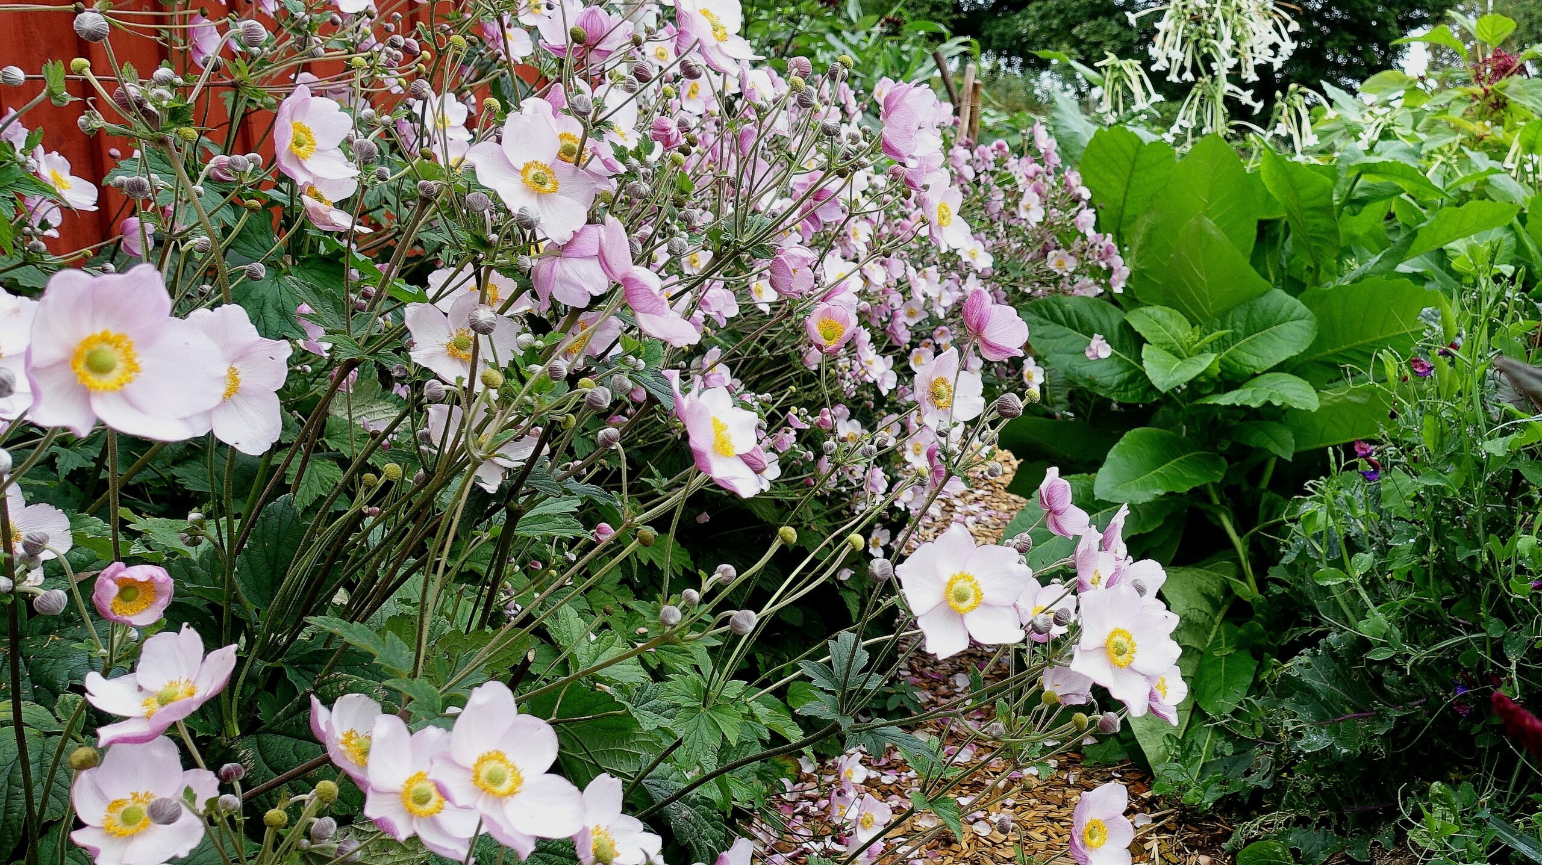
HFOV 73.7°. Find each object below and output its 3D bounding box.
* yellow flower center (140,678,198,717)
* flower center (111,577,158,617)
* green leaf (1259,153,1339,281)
[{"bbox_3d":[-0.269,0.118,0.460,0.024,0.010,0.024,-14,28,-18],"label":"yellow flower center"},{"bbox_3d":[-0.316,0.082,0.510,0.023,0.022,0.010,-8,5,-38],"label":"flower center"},{"bbox_3d":[1.488,-0.605,2.900,0.180,0.380,0.130,-17,-6,13],"label":"green leaf"}]

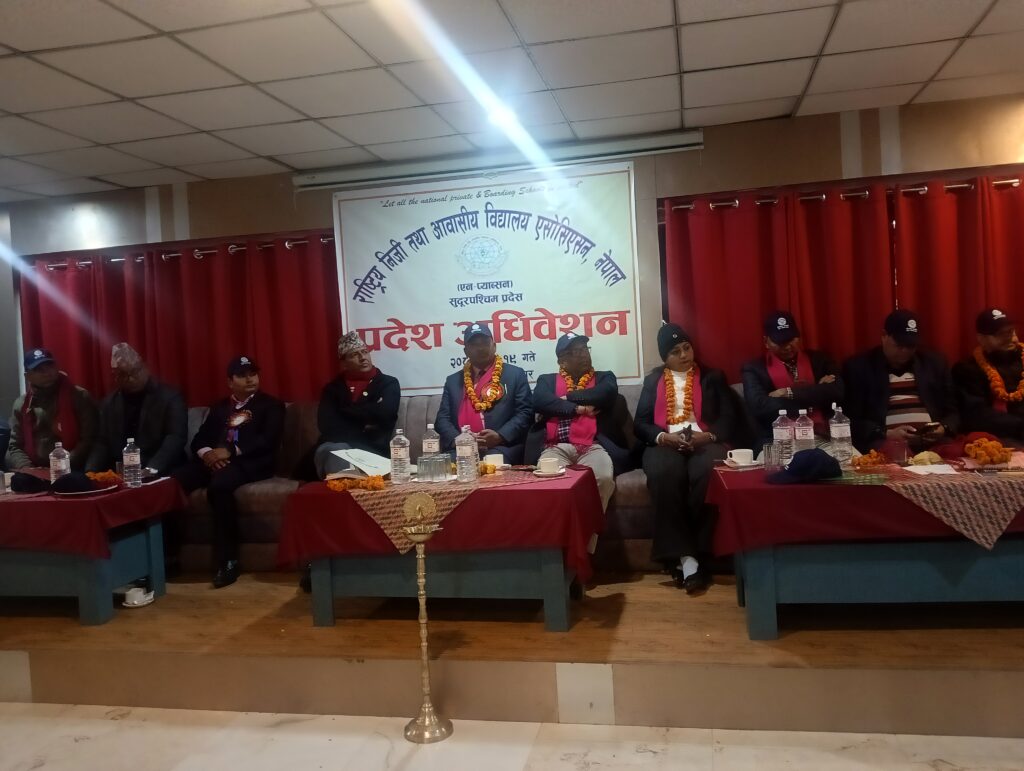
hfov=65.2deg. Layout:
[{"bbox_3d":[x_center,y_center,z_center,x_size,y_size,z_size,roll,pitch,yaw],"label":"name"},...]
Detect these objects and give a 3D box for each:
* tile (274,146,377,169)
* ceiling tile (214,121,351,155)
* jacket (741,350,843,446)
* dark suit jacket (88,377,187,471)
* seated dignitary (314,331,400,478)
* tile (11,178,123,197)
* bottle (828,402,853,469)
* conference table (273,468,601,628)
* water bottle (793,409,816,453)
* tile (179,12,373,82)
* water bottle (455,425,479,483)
[{"bbox_3d":[-1.126,-1.385,4.863,0.600,0.020,0.396,-3,3,12],"label":"tile"},{"bbox_3d":[-1.227,-1.351,4.371,0.600,0.020,0.600,-3,3,12],"label":"ceiling tile"},{"bbox_3d":[1.419,0.124,4.073,0.540,0.620,0.420,-3,3,12],"label":"jacket"},{"bbox_3d":[-2.234,0.280,4.762,0.630,0.620,0.480,-4,3,-6],"label":"dark suit jacket"},{"bbox_3d":[-0.915,0.355,4.451,0.580,1.310,0.820,-3,3,-2],"label":"seated dignitary"},{"bbox_3d":[-2.890,-1.299,5.220,0.600,0.020,0.396,-3,3,12],"label":"tile"},{"bbox_3d":[1.260,0.203,3.080,0.085,0.252,0.085,-3,3,12],"label":"bottle"},{"bbox_3d":[-0.269,0.684,3.402,1.200,0.570,0.540,-3,3,12],"label":"conference table"},{"bbox_3d":[1.236,0.220,3.383,0.083,0.238,0.083,-3,3,12],"label":"water bottle"},{"bbox_3d":[-0.882,-1.295,3.074,0.595,0.020,0.595,-3,3,12],"label":"tile"},{"bbox_3d":[-0.197,0.290,3.443,0.083,0.237,0.083,-3,3,12],"label":"water bottle"}]

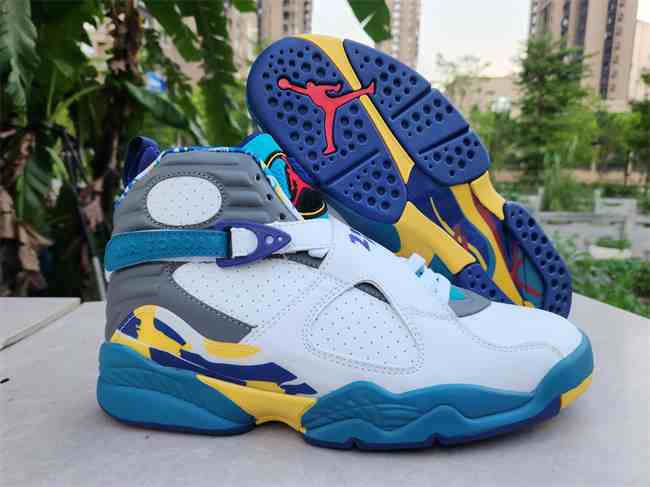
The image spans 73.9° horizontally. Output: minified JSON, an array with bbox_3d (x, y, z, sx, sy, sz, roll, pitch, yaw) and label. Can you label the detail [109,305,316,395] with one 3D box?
[{"bbox_3d":[-0.064,0.054,0.234,0.122,0.045,0.027,1,6,4],"label":"detail"}]

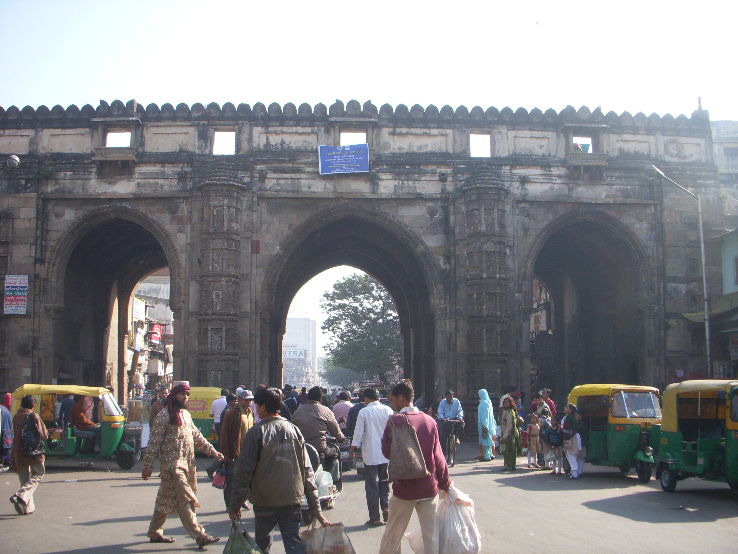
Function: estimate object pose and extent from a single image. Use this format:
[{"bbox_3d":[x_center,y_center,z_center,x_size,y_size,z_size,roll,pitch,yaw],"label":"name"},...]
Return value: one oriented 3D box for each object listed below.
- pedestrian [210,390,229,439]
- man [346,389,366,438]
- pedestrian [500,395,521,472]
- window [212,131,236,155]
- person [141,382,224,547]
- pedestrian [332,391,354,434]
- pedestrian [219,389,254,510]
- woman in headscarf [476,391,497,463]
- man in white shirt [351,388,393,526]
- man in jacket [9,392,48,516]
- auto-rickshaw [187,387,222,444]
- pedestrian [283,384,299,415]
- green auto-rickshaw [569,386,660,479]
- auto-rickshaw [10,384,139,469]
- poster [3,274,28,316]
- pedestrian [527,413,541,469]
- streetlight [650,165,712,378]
[{"bbox_3d":[-3.417,3.395,18.588,0.500,1.637,0.340,-2,-8,14],"label":"pedestrian"},{"bbox_3d":[-0.075,2.484,12.075,0.500,1.660,0.360,0,-8,2],"label":"man"},{"bbox_3d":[2.848,3.142,16.372,0.450,1.520,0.360,7,-11,-40],"label":"pedestrian"},{"bbox_3d":[-5.034,-4.644,28.404,0.801,0.865,0.350,0,-8,0],"label":"window"},{"bbox_3d":[-1.972,1.960,8.569,0.780,1.676,0.520,-4,-9,25],"label":"person"},{"bbox_3d":[-0.419,2.745,13.751,0.500,1.600,0.340,0,-8,0],"label":"pedestrian"},{"bbox_3d":[-1.783,2.348,11.071,0.420,1.607,0.500,-8,-11,43],"label":"pedestrian"},{"bbox_3d":[2.675,3.420,18.724,0.380,1.650,0.470,-7,-11,41],"label":"woman in headscarf"},{"bbox_3d":[0.054,2.164,9.800,0.520,1.616,0.380,1,-8,-7],"label":"man in white shirt"},{"bbox_3d":[-4.644,2.383,10.980,0.460,1.565,0.400,-3,-8,22],"label":"man in jacket"},{"bbox_3d":[-4.580,3.671,21.001,1.300,1.720,2.600,2,-8,-14],"label":"auto-rickshaw"},{"bbox_3d":[-1.940,3.527,19.906,0.480,1.710,0.360,0,-8,2],"label":"pedestrian"},{"bbox_3d":[4.740,2.900,15.345,1.300,1.710,2.630,2,-8,-13],"label":"green auto-rickshaw"},{"bbox_3d":[-6.039,3.105,16.852,2.580,1.720,1.300,-1,-8,8],"label":"auto-rickshaw"},{"bbox_3d":[-11.576,0.574,26.576,0.750,1.310,0.030,0,-8,-3],"label":"poster"},{"bbox_3d":[3.454,3.452,17.096,0.340,1.130,0.250,5,-9,-30],"label":"pedestrian"},{"bbox_3d":[8.873,0.821,22.828,1.756,7.921,0.250,3,-9,-21],"label":"streetlight"}]

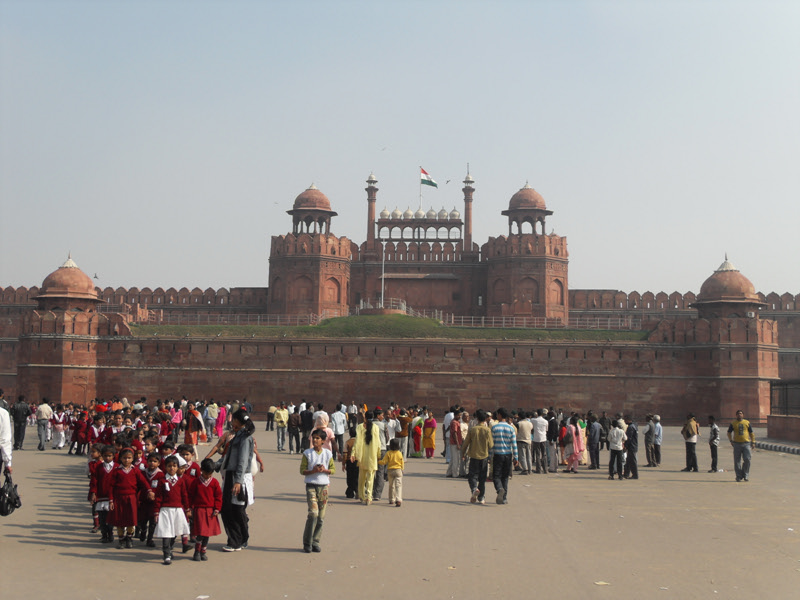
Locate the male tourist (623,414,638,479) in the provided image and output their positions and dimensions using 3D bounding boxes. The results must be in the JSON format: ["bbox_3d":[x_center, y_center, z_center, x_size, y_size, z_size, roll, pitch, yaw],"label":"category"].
[{"bbox_3d":[6.001,3.809,26.900,0.400,1.670,0.500,-1,-6,21],"label":"male tourist"}]

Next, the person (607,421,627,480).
[{"bbox_3d":[5.647,3.901,27.000,0.500,1.540,0.340,1,-6,0],"label":"person"}]

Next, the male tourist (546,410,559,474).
[{"bbox_3d":[4.090,3.800,27.800,0.450,1.639,0.320,6,-7,-37],"label":"male tourist"}]

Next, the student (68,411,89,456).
[{"bbox_3d":[-9.415,3.954,30.600,0.360,1.230,0.420,3,-6,-12],"label":"student"}]

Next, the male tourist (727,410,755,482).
[{"bbox_3d":[8.446,3.617,25.700,0.660,1.770,0.360,1,-6,3],"label":"male tourist"}]

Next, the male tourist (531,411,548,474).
[{"bbox_3d":[3.662,3.703,27.200,0.480,1.705,0.320,3,-6,-17],"label":"male tourist"}]

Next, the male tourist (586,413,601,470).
[{"bbox_3d":[5.775,4.204,30.800,0.380,1.640,0.500,-4,-8,41],"label":"male tourist"}]

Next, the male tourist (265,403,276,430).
[{"bbox_3d":[-7.262,6.694,59.000,0.520,1.530,0.600,-1,-6,17],"label":"male tourist"}]

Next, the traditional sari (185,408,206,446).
[{"bbox_3d":[-5.565,3.463,28.300,0.560,0.993,0.360,0,-6,14],"label":"traditional sari"}]

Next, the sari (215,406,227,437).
[{"bbox_3d":[-7.573,5.178,44.000,0.480,1.388,0.350,1,-6,6],"label":"sari"}]

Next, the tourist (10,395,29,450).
[{"bbox_3d":[-11.918,3.859,32.600,0.540,1.699,0.340,1,-6,3],"label":"tourist"}]

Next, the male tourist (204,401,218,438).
[{"bbox_3d":[-7.667,4.944,42.300,0.550,1.690,0.360,1,-6,6],"label":"male tourist"}]

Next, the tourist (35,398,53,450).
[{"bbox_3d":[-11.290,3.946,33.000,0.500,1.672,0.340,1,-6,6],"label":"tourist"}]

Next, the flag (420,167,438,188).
[{"bbox_3d":[4.155,-16.954,145.000,2.500,2.816,0.600,2,-6,-6],"label":"flag"}]

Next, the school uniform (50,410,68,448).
[{"bbox_3d":[-10.788,4.125,33.000,0.480,1.206,0.300,1,-6,3],"label":"school uniform"}]

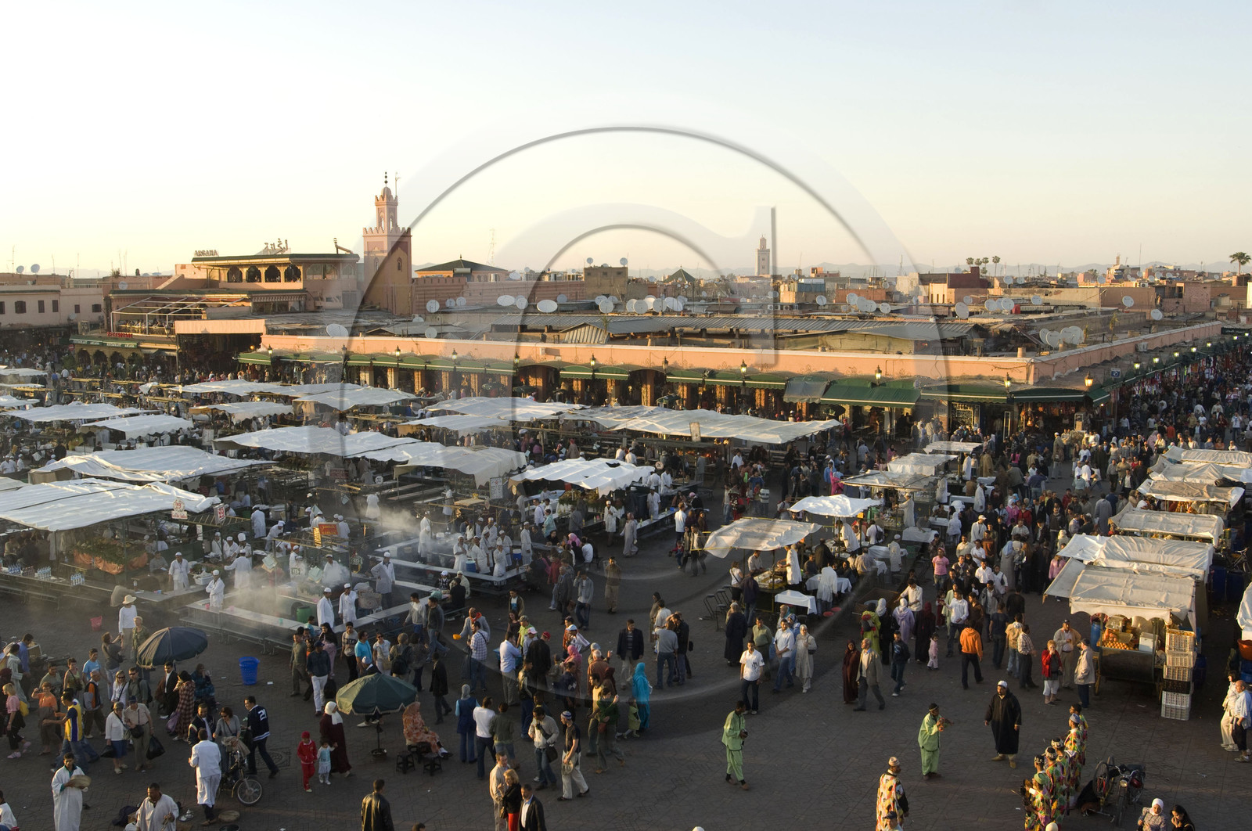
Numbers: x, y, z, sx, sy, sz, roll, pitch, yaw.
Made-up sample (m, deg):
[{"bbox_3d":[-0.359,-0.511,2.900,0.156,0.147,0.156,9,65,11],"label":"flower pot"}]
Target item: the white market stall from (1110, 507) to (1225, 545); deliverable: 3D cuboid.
[{"bbox_3d":[17.009,4.561,39.323,3.200,2.600,2.100,4,7,33],"label":"white market stall"}]

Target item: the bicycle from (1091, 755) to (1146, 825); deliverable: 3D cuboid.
[{"bbox_3d":[9.318,6.996,23.470,0.800,1.000,1.550,3,7,28],"label":"bicycle"}]

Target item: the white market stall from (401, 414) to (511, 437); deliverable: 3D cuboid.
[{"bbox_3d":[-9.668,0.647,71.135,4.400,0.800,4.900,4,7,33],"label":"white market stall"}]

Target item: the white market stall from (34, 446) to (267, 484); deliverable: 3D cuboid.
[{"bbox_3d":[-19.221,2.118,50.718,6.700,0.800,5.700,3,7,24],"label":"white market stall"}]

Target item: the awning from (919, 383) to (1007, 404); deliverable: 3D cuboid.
[{"bbox_3d":[21.548,-1.436,79.509,5.600,1.050,1.100,4,7,33],"label":"awning"}]

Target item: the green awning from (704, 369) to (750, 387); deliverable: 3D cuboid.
[{"bbox_3d":[6.842,-2.526,84.167,3.050,0.950,0.950,4,8,35],"label":"green awning"}]

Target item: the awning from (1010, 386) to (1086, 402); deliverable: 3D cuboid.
[{"bbox_3d":[26.148,-1.286,77.200,4.900,0.950,1.100,-1,6,-12],"label":"awning"}]

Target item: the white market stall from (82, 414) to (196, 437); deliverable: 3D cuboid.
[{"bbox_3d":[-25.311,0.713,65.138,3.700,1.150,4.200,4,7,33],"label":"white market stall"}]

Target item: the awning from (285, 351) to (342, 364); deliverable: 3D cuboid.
[{"bbox_3d":[-28.030,-5.063,112.297,6.700,0.950,0.900,4,7,33],"label":"awning"}]

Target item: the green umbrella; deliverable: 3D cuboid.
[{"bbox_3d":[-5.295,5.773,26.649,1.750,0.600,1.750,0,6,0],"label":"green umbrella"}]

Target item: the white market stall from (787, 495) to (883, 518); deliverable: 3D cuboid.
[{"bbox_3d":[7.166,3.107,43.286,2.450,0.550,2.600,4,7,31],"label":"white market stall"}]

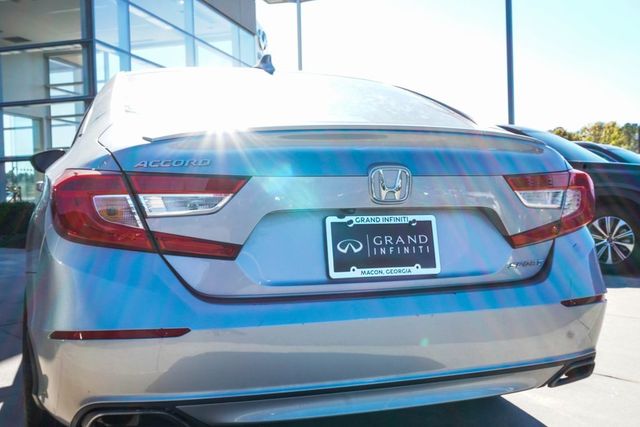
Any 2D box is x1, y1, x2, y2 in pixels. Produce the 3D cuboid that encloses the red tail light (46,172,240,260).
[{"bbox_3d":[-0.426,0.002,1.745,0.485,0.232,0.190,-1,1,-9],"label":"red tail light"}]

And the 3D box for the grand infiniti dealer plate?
[{"bbox_3d":[0.169,0.085,1.809,0.312,0.160,0.015,-1,-8,-18],"label":"grand infiniti dealer plate"}]

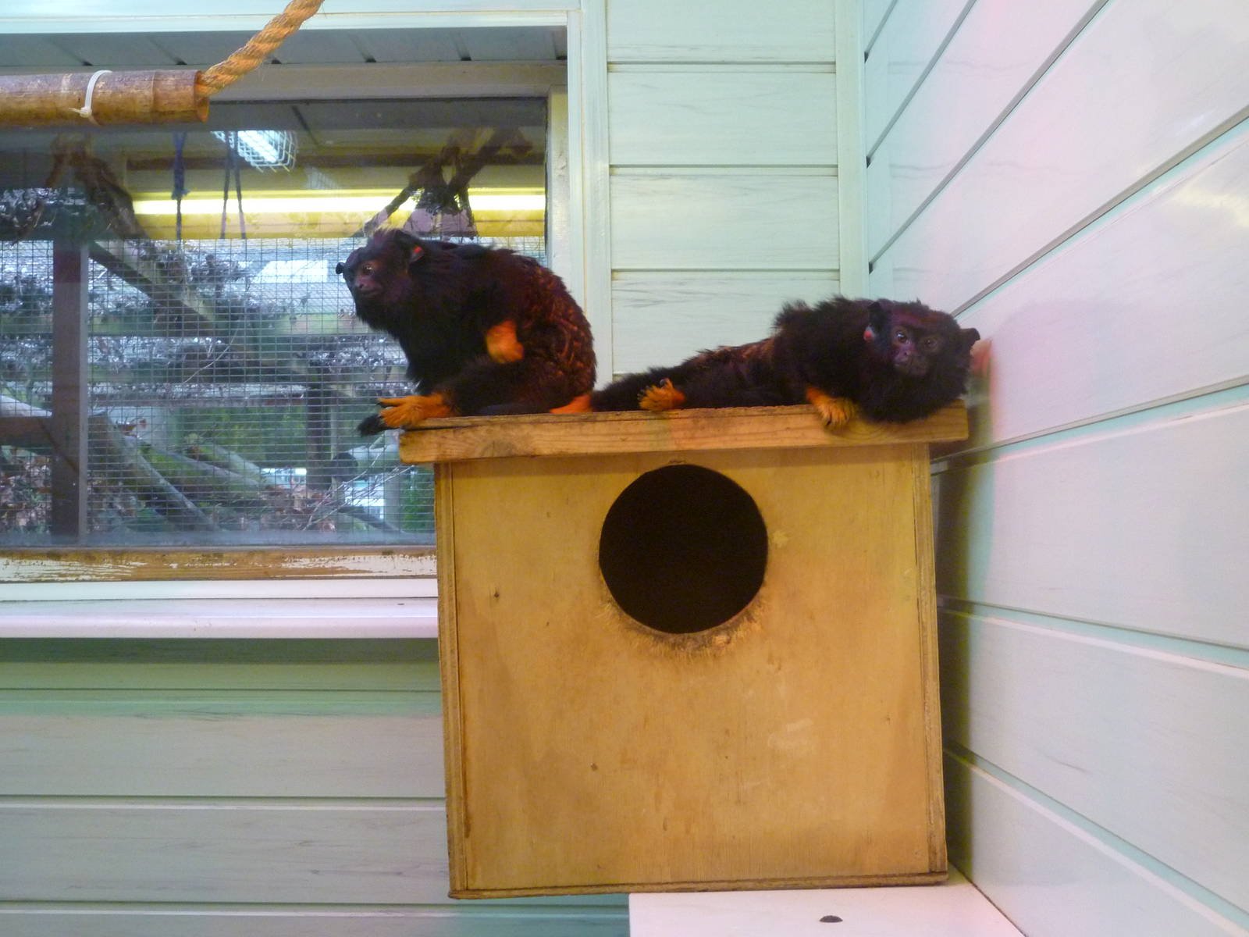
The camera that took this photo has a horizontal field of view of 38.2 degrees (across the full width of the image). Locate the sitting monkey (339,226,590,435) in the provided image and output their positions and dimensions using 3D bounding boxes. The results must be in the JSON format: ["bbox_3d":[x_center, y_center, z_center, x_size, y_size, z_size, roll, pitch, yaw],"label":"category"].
[{"bbox_3d":[-0.111,-0.097,1.270,0.175,0.143,0.100,0,-2,-20],"label":"sitting monkey"}]

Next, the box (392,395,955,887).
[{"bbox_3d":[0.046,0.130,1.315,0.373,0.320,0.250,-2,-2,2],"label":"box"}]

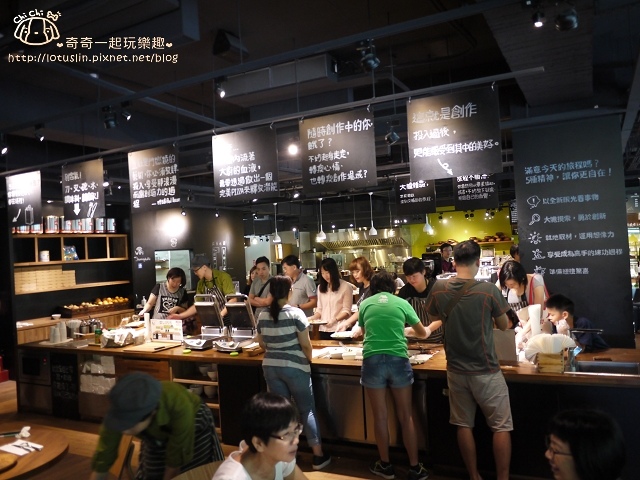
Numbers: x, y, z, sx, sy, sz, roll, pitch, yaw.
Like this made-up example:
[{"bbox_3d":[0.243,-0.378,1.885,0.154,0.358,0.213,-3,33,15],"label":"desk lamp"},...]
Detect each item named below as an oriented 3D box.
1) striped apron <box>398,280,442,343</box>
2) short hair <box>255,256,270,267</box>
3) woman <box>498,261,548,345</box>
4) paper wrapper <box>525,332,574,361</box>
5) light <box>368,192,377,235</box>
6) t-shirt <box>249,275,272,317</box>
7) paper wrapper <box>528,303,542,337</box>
[{"bbox_3d":[1.010,0.714,5.100,0.450,0.620,0.360,-4,-3,21],"label":"striped apron"},{"bbox_3d":[-0.672,0.251,6.050,0.180,0.140,0.200,-3,-1,-12],"label":"short hair"},{"bbox_3d":[1.765,0.919,4.342,0.500,1.470,0.550,-4,-1,37],"label":"woman"},{"bbox_3d":[1.560,0.731,3.520,0.330,0.190,0.140,-4,-1,26],"label":"paper wrapper"},{"bbox_3d":[0.832,-0.404,8.200,0.120,0.700,0.120,-3,-2,0],"label":"light"},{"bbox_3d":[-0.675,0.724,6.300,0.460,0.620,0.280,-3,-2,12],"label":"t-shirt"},{"bbox_3d":[1.603,0.614,3.850,0.100,0.290,0.090,-4,-1,26],"label":"paper wrapper"}]

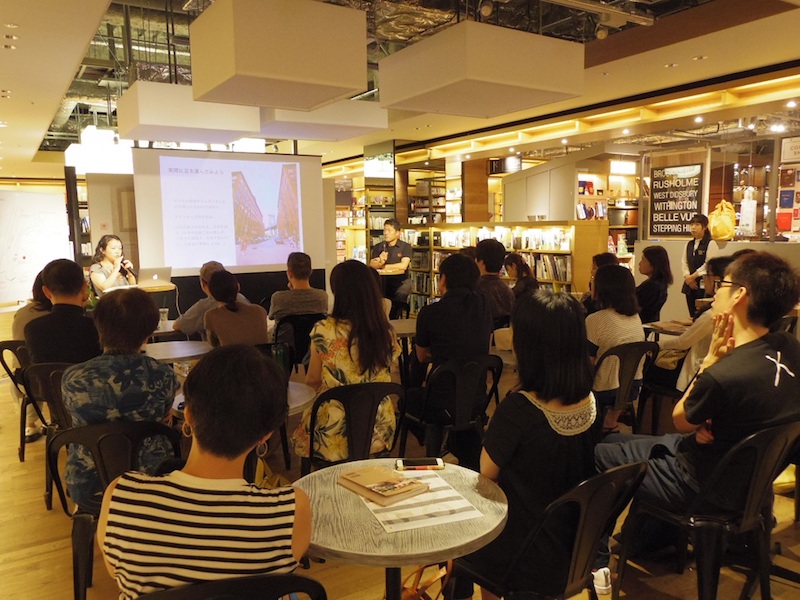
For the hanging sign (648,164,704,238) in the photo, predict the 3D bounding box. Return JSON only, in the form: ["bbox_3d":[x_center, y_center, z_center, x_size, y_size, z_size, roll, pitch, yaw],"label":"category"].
[{"bbox_3d":[2.905,-1.046,6.543,0.030,0.719,0.606,-5,8,-30],"label":"hanging sign"}]

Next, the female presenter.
[{"bbox_3d":[-2.630,0.005,5.700,0.580,1.200,0.460,5,9,42],"label":"female presenter"}]

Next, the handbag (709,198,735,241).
[{"bbox_3d":[3.260,-0.826,6.300,0.280,0.420,0.220,5,9,44],"label":"handbag"}]

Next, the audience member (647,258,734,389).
[{"bbox_3d":[1.800,0.381,3.920,0.780,1.280,0.480,3,8,30],"label":"audience member"}]

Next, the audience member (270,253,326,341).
[{"bbox_3d":[-0.830,0.281,4.980,0.480,1.310,0.750,-4,7,-22],"label":"audience member"}]

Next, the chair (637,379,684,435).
[{"bbox_3d":[1.831,0.597,3.816,0.430,0.800,0.500,-5,7,-30],"label":"chair"}]

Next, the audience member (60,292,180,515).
[{"bbox_3d":[-1.077,0.556,2.544,0.480,1.250,0.780,-2,7,-10],"label":"audience member"}]

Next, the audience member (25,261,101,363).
[{"bbox_3d":[-1.821,0.418,3.618,0.480,1.300,0.800,-2,7,-13],"label":"audience member"}]

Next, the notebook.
[{"bbox_3d":[-2.278,-0.232,5.698,0.290,0.200,0.320,6,9,45],"label":"notebook"}]

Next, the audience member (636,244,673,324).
[{"bbox_3d":[1.970,0.219,5.200,0.720,1.300,0.460,3,8,32],"label":"audience member"}]

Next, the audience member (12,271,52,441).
[{"bbox_3d":[-2.336,0.397,4.223,0.460,1.220,0.800,-2,7,-13],"label":"audience member"}]

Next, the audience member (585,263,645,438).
[{"bbox_3d":[1.130,0.427,3.660,0.460,1.270,0.750,-4,7,-28],"label":"audience member"}]

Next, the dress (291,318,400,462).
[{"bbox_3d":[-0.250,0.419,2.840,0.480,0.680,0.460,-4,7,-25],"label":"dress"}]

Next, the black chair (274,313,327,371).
[{"bbox_3d":[-0.817,0.485,5.120,0.430,0.800,0.500,-3,7,-15],"label":"black chair"}]

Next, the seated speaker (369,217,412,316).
[{"bbox_3d":[-0.090,-0.188,6.400,0.500,1.300,0.620,3,8,28],"label":"seated speaker"}]

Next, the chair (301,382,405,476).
[{"bbox_3d":[-0.248,0.729,2.906,0.430,0.800,0.500,-3,7,-17],"label":"chair"}]

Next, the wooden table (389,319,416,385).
[{"bbox_3d":[0.038,0.563,4.641,0.640,0.730,0.640,-1,6,0],"label":"wooden table"}]

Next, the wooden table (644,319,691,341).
[{"bbox_3d":[2.140,0.565,4.670,0.620,0.730,0.620,-1,7,0],"label":"wooden table"}]

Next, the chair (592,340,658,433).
[{"bbox_3d":[1.140,0.642,3.630,0.440,0.850,0.500,-4,7,-28],"label":"chair"}]

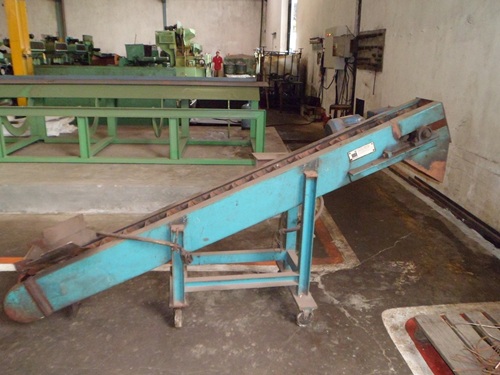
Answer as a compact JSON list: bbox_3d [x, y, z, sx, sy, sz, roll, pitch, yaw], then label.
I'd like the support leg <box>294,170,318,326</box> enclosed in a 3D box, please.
[{"bbox_3d":[0.314,0.339,2.127,0.085,0.878,0.100,-2,18,-9],"label":"support leg"}]

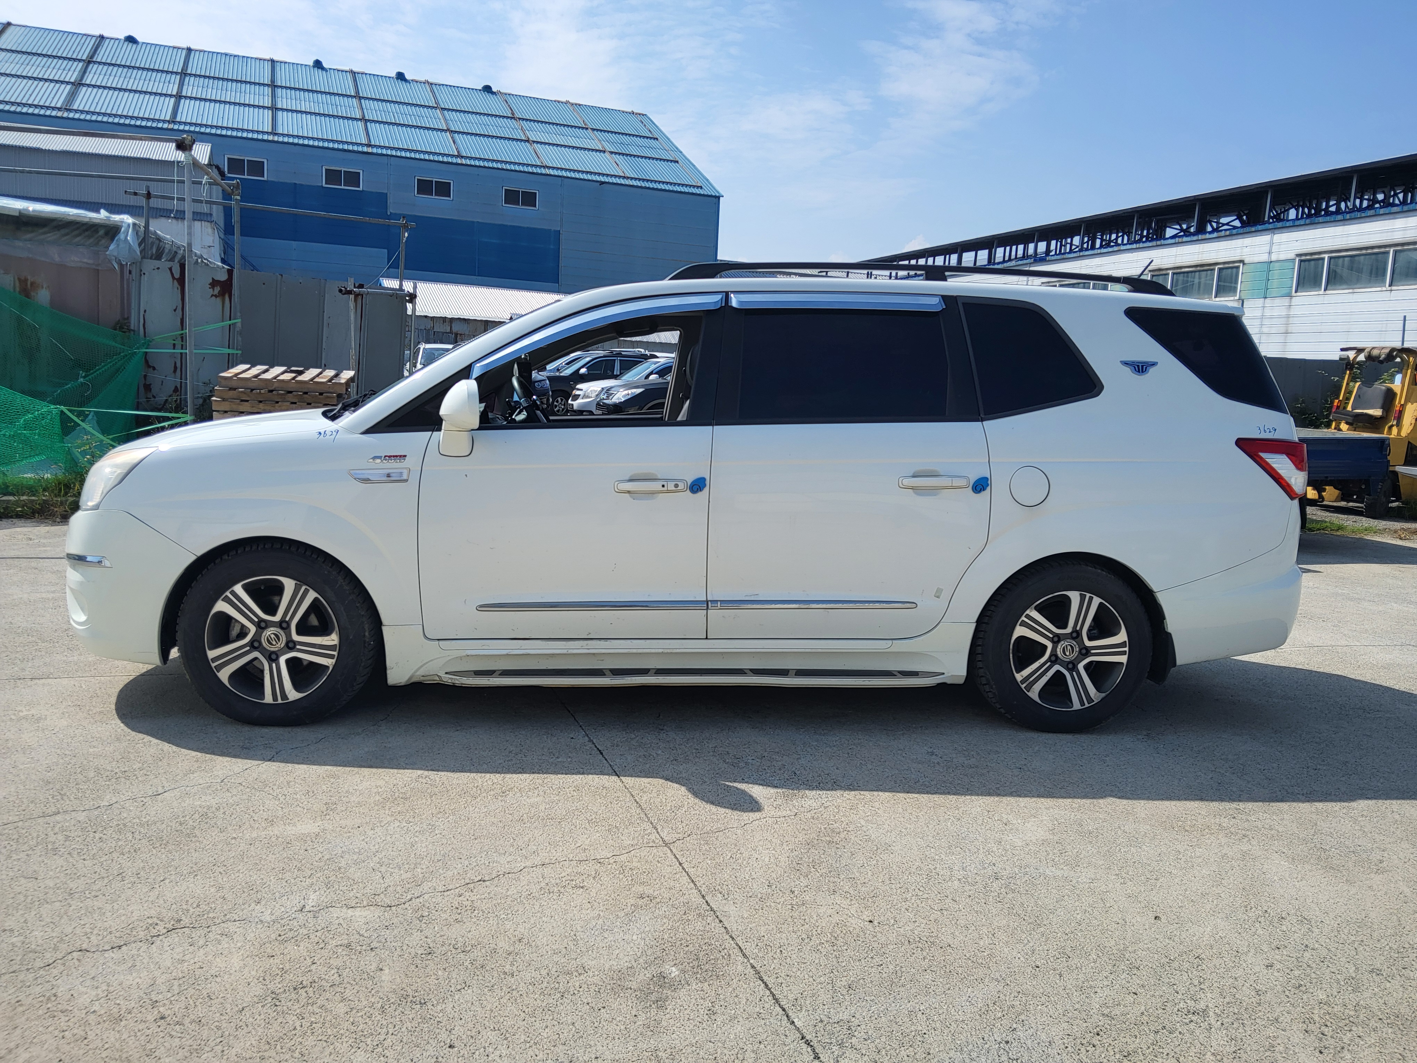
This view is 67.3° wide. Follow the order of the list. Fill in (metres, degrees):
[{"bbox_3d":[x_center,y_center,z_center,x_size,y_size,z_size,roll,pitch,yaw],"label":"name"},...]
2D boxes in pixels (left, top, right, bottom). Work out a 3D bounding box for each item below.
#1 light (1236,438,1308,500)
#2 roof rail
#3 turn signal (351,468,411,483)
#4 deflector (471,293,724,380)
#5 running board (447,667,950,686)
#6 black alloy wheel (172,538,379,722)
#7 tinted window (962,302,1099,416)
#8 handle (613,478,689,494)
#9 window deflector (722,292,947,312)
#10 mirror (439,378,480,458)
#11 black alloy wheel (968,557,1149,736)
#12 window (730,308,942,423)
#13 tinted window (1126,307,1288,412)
[{"bbox_3d":[2.252,-0.258,4.261,0.400,0.260,0.250,1,7,-5],"label":"light"},{"bbox_3d":[0.861,-0.989,4.176,2.050,0.115,0.080,1,7,-5],"label":"roof rail"},{"bbox_3d":[-1.173,-0.197,3.795,0.216,0.058,0.030,2,7,-1],"label":"turn signal"},{"bbox_3d":[-0.403,-0.721,3.906,0.930,0.370,0.060,1,-7,-6],"label":"deflector"},{"bbox_3d":[-0.048,0.552,4.040,1.880,0.047,0.155,1,8,-5],"label":"running board"},{"bbox_3d":[-1.586,0.367,3.954,0.685,0.685,0.235,2,8,-4],"label":"black alloy wheel"},{"bbox_3d":[1.239,-0.648,4.042,0.523,0.464,0.050,1,-13,-8],"label":"tinted window"},{"bbox_3d":[-0.207,-0.163,3.859,0.266,0.055,0.050,1,8,-6],"label":"handle"},{"bbox_3d":[0.482,-0.864,4.004,0.810,0.078,0.040,0,-7,-5],"label":"window deflector"},{"bbox_3d":[-0.864,-0.392,3.703,0.140,0.275,0.240,1,7,-5],"label":"mirror"},{"bbox_3d":[1.392,0.447,4.243,0.680,0.680,0.230,1,7,-5],"label":"black alloy wheel"},{"bbox_3d":[0.504,-0.623,3.987,0.810,0.445,0.040,1,-7,-6],"label":"window"},{"bbox_3d":[1.963,-0.669,4.180,0.690,0.414,0.070,0,-13,-15],"label":"tinted window"}]

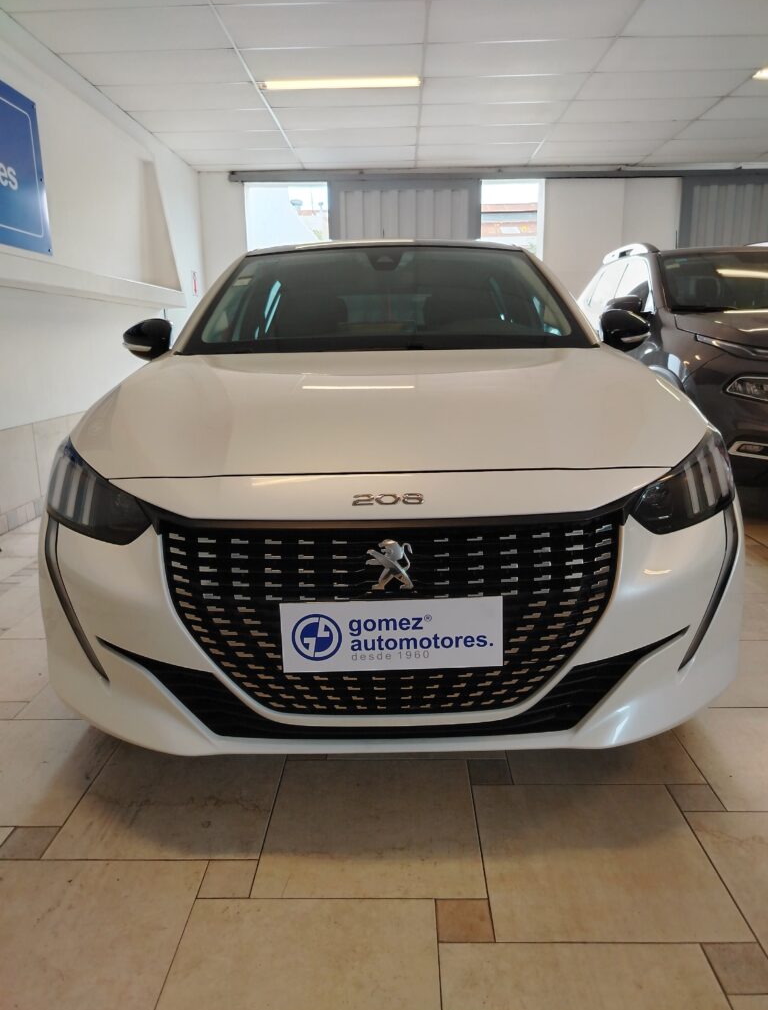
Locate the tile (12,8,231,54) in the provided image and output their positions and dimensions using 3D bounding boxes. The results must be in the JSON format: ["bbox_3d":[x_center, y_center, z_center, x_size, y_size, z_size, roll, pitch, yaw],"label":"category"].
[{"bbox_3d":[-1.546,-2.877,4.296,1.161,0.020,0.598,0,13,2],"label":"tile"}]

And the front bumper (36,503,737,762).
[{"bbox_3d":[0.025,0.215,1.527,1.720,0.530,0.500,-1,13,0],"label":"front bumper"}]

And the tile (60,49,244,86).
[{"bbox_3d":[-1.528,-3.012,4.884,1.161,0.020,0.598,0,13,2],"label":"tile"}]

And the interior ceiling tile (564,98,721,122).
[{"bbox_3d":[2.125,-3.309,5.946,1.204,0.020,0.598,0,13,2],"label":"interior ceiling tile"}]

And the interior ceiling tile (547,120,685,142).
[{"bbox_3d":[2.142,-3.444,6.534,1.204,0.020,0.598,0,13,2],"label":"interior ceiling tile"}]

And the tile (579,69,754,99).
[{"bbox_3d":[2.107,-3.174,5.359,1.204,0.020,0.598,0,13,2],"label":"tile"}]

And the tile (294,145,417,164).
[{"bbox_3d":[-0.268,-3.560,7.196,1.204,0.020,0.598,0,13,2],"label":"tile"}]

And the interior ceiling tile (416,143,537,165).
[{"bbox_3d":[0.945,-3.569,7.158,1.204,0.020,0.598,0,13,2],"label":"interior ceiling tile"}]

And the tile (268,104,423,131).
[{"bbox_3d":[-0.306,-3.281,6.015,1.214,0.030,0.607,-1,13,2],"label":"tile"}]

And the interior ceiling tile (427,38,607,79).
[{"bbox_3d":[0.876,-3.018,4.797,1.214,0.030,0.607,-1,13,2],"label":"interior ceiling tile"}]

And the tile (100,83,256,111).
[{"bbox_3d":[-1.517,-3.133,5.458,1.177,0.030,0.607,-1,13,2],"label":"tile"}]

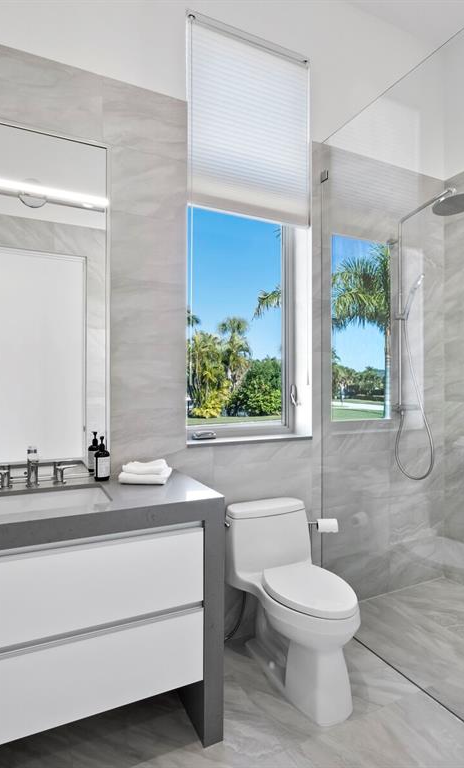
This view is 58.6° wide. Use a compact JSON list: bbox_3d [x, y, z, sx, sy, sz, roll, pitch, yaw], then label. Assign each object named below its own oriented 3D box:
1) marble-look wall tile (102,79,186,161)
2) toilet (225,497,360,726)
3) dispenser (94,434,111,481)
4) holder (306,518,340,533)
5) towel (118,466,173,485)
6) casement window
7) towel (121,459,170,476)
[{"bbox_3d":[-0.415,-1.252,1.978,0.402,0.305,0.015,0,0,-25],"label":"marble-look wall tile"},{"bbox_3d":[0.298,0.978,1.902,0.395,0.725,0.715,0,0,-25],"label":"toilet"},{"bbox_3d":[-0.566,0.321,1.809,0.067,0.194,0.067,0,0,-22],"label":"dispenser"},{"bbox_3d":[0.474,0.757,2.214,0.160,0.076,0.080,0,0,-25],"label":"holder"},{"bbox_3d":[-0.371,0.398,1.804,0.190,0.040,0.160,0,0,6],"label":"towel"},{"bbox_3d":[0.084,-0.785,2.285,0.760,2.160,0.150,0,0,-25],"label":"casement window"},{"bbox_3d":[-0.379,0.362,1.805,0.170,0.042,0.140,0,0,6],"label":"towel"}]

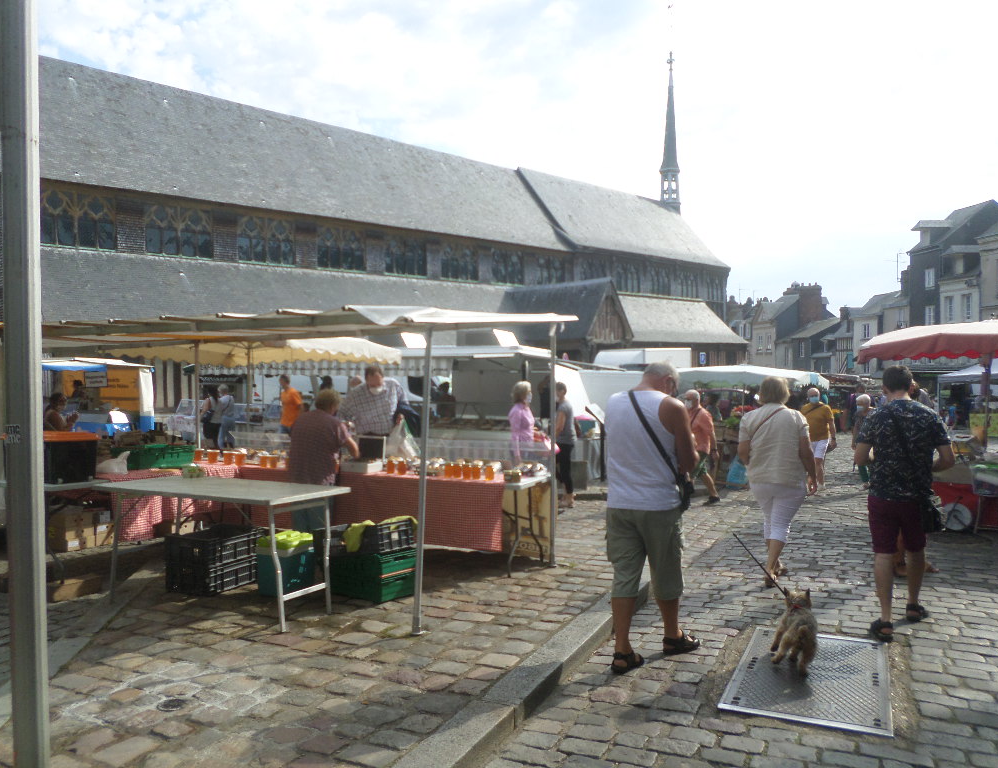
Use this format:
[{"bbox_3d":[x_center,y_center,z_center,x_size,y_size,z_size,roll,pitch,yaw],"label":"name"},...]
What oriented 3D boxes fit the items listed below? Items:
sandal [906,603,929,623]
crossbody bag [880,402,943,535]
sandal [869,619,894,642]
[{"bbox_3d":[2.885,1.560,5.081,0.275,0.095,0.105,1,-2,-44],"label":"sandal"},{"bbox_3d":[2.702,0.551,4.820,0.370,0.820,0.270,0,2,25],"label":"crossbody bag"},{"bbox_3d":[2.435,1.552,4.711,0.105,0.095,0.275,-1,-1,14],"label":"sandal"}]

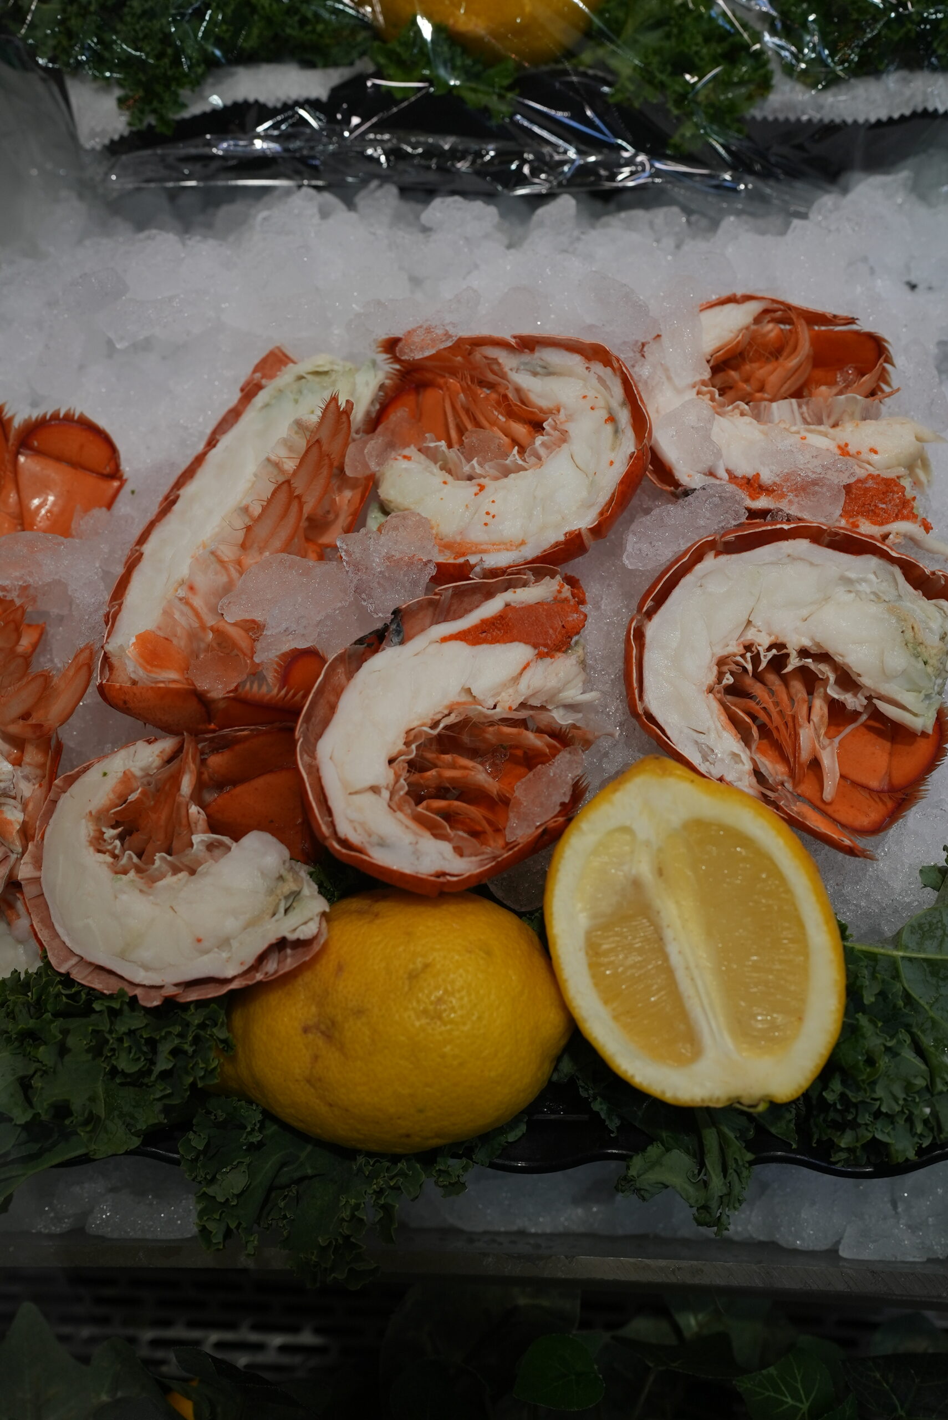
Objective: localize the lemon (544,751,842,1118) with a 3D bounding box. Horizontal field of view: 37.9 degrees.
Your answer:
[{"bbox_3d":[0.056,0.056,0.344,0.066,0.036,0.085,-19,78,10],"label":"lemon"}]

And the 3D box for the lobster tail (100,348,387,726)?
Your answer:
[{"bbox_3d":[-0.065,-0.049,0.441,0.068,0.036,0.140,19,64,4],"label":"lobster tail"}]

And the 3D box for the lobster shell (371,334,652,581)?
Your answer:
[{"bbox_3d":[0.011,-0.078,0.455,0.091,0.034,0.090,1,64,-1],"label":"lobster shell"}]

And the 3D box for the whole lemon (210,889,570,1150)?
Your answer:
[{"bbox_3d":[-0.019,0.079,0.350,0.089,0.065,0.065,-9,46,0],"label":"whole lemon"}]

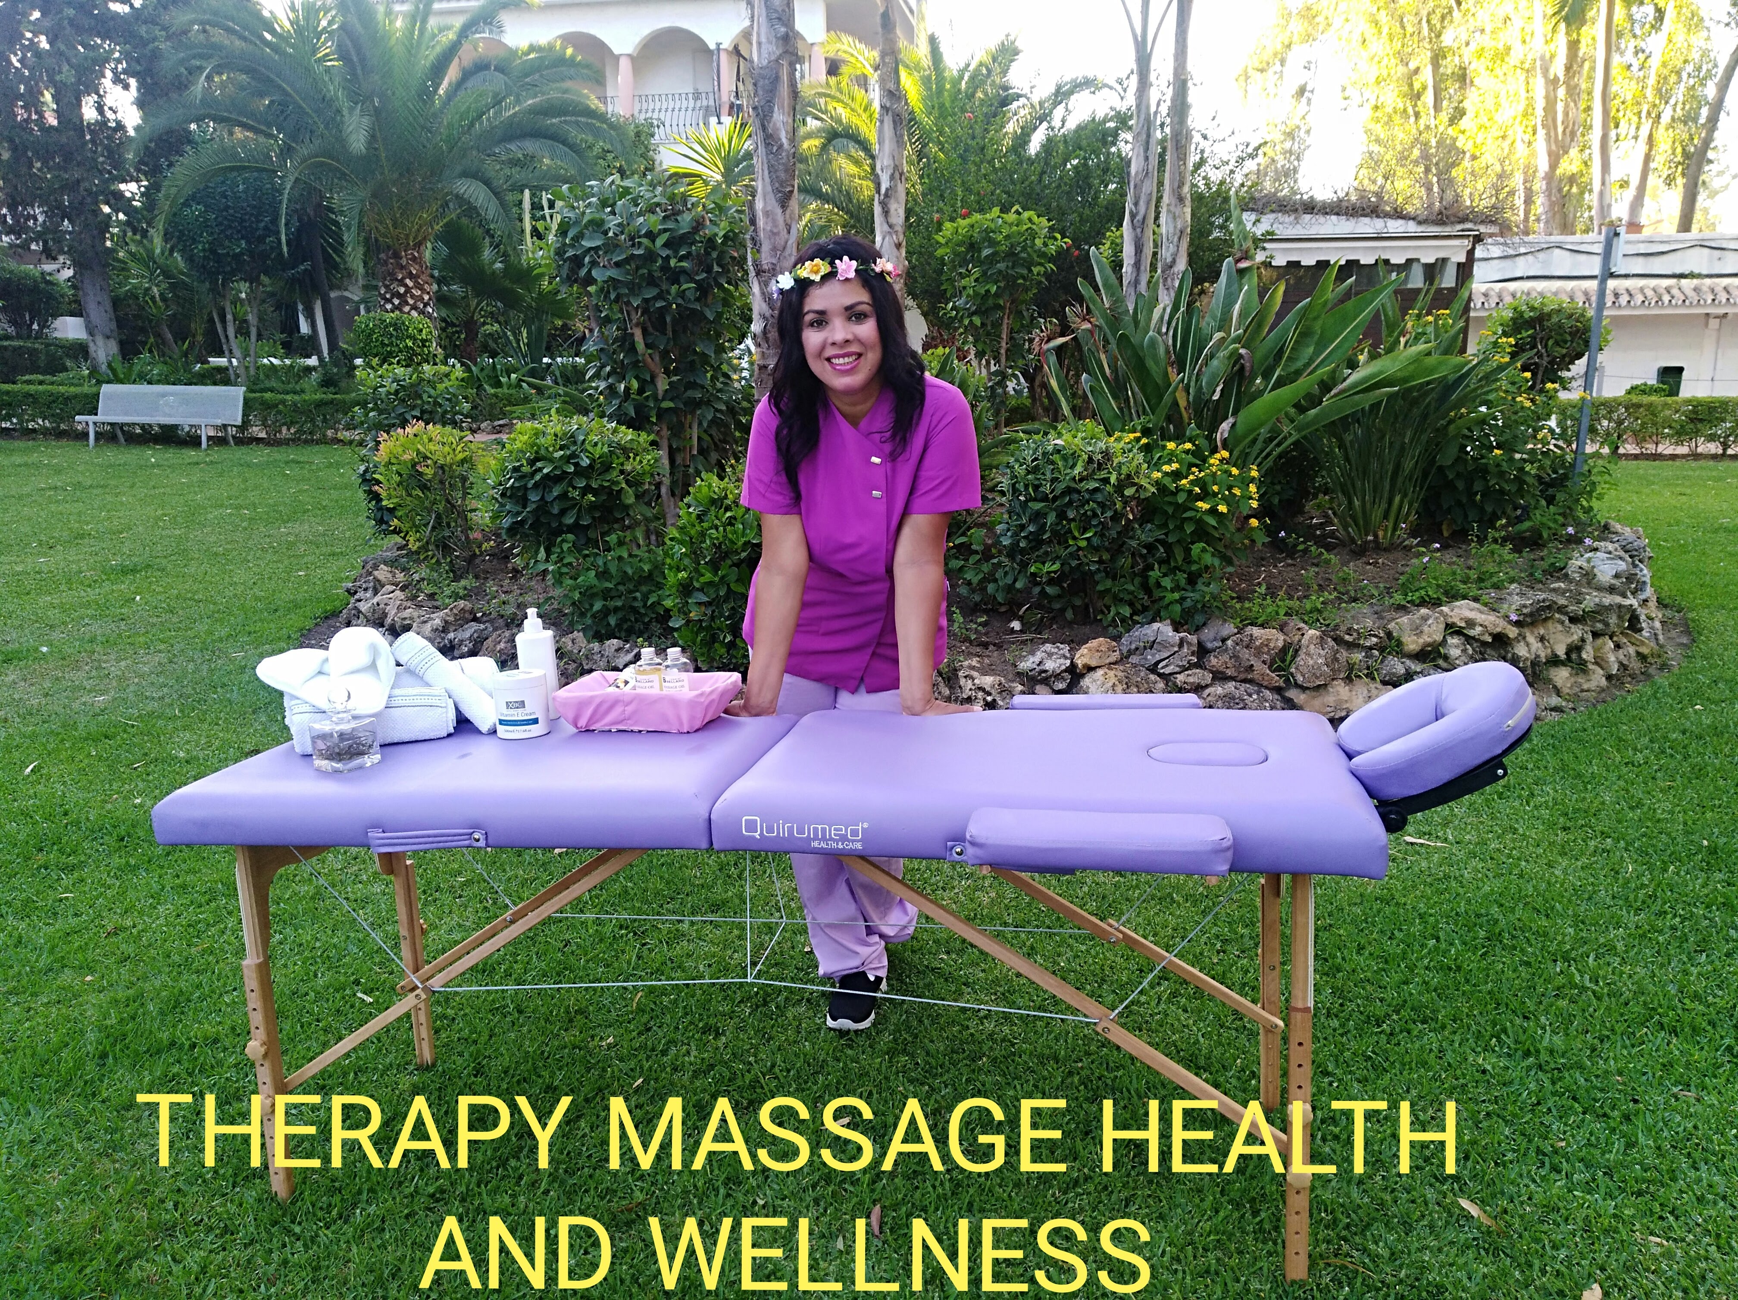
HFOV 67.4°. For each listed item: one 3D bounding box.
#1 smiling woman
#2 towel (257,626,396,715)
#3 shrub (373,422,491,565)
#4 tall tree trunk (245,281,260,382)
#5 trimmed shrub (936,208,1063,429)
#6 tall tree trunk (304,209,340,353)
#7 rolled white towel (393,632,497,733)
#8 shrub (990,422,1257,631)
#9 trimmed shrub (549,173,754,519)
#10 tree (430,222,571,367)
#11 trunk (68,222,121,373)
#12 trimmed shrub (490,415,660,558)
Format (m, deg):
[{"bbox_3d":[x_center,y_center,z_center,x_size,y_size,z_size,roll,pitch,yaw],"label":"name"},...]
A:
[{"bbox_3d":[-0.030,-0.027,2.480,0.500,1.480,0.660,0,11,0],"label":"smiling woman"},{"bbox_3d":[-0.987,0.037,2.380,0.235,0.140,0.180,2,12,12],"label":"towel"},{"bbox_3d":[-2.162,-0.776,6.450,0.584,0.705,0.550,0,13,0],"label":"shrub"},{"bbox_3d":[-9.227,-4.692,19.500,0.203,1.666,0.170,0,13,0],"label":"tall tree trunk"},{"bbox_3d":[0.767,-1.966,7.800,0.760,1.380,0.750,0,11,0],"label":"trimmed shrub"},{"bbox_3d":[-9.196,-6.050,22.000,0.412,2.796,0.400,0,13,0],"label":"tall tree trunk"},{"bbox_3d":[-0.780,0.059,2.395,0.246,0.072,0.075,37,27,18],"label":"rolled white towel"},{"bbox_3d":[0.960,-0.484,5.000,1.030,0.780,0.880,0,11,0],"label":"shrub"},{"bbox_3d":[-1.136,-1.569,6.800,1.034,1.835,1.000,0,13,0],"label":"trimmed shrub"},{"bbox_3d":[-5.069,-4.950,18.000,2.000,2.050,1.900,0,11,0],"label":"tree"},{"bbox_3d":[-11.285,-5.126,19.000,0.680,2.200,0.580,0,11,0],"label":"trunk"},{"bbox_3d":[-1.262,-0.700,5.600,0.720,0.620,0.700,0,11,0],"label":"trimmed shrub"}]

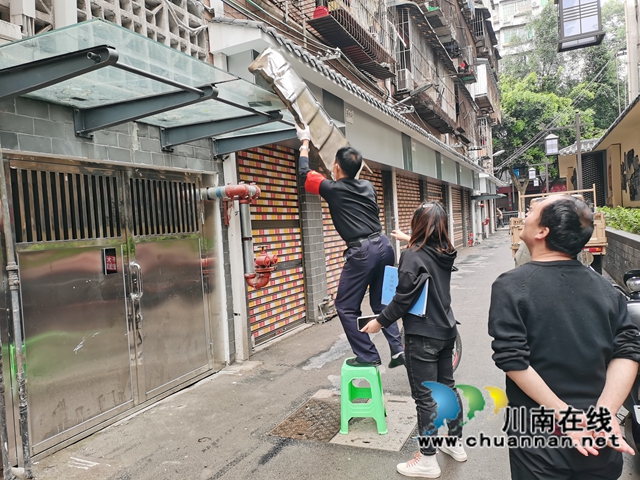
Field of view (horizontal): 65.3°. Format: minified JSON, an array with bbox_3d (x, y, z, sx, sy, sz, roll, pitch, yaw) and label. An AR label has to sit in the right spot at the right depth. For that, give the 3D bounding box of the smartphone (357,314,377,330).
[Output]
[{"bbox_3d":[0.301,0.484,2.920,0.159,0.077,0.009,-8,-8,9],"label":"smartphone"}]

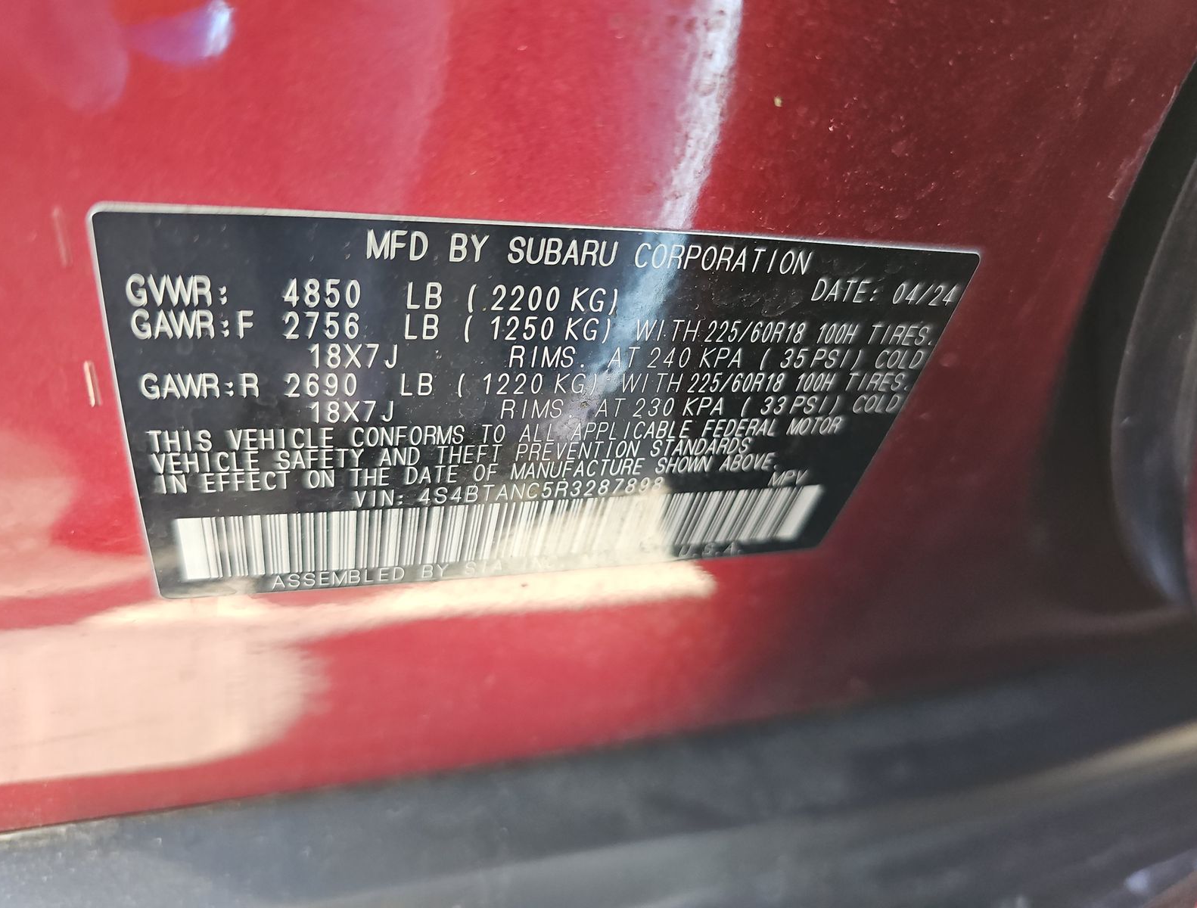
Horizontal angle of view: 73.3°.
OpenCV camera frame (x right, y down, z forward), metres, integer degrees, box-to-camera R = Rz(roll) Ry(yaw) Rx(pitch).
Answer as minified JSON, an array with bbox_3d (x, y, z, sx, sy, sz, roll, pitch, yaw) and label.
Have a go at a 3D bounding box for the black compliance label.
[{"bbox_3d":[-0.003,-0.003,0.096,0.094,0.052,0.001,-2,42,-20],"label":"black compliance label"}]

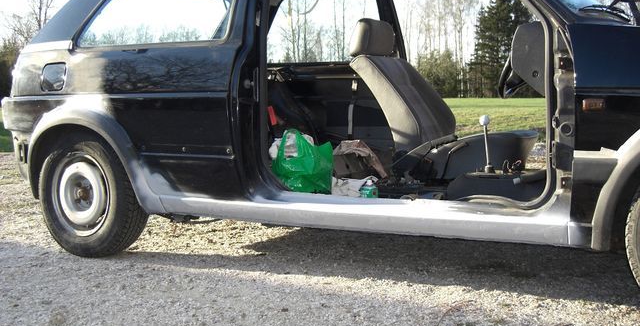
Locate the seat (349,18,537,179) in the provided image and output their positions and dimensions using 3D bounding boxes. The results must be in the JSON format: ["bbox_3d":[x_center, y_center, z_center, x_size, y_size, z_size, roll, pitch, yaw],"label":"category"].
[{"bbox_3d":[0.595,-0.321,3.480,0.880,0.820,0.500,2,6,27],"label":"seat"}]

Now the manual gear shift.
[{"bbox_3d":[0.721,-0.084,3.041,0.065,0.258,0.055,2,6,27],"label":"manual gear shift"}]

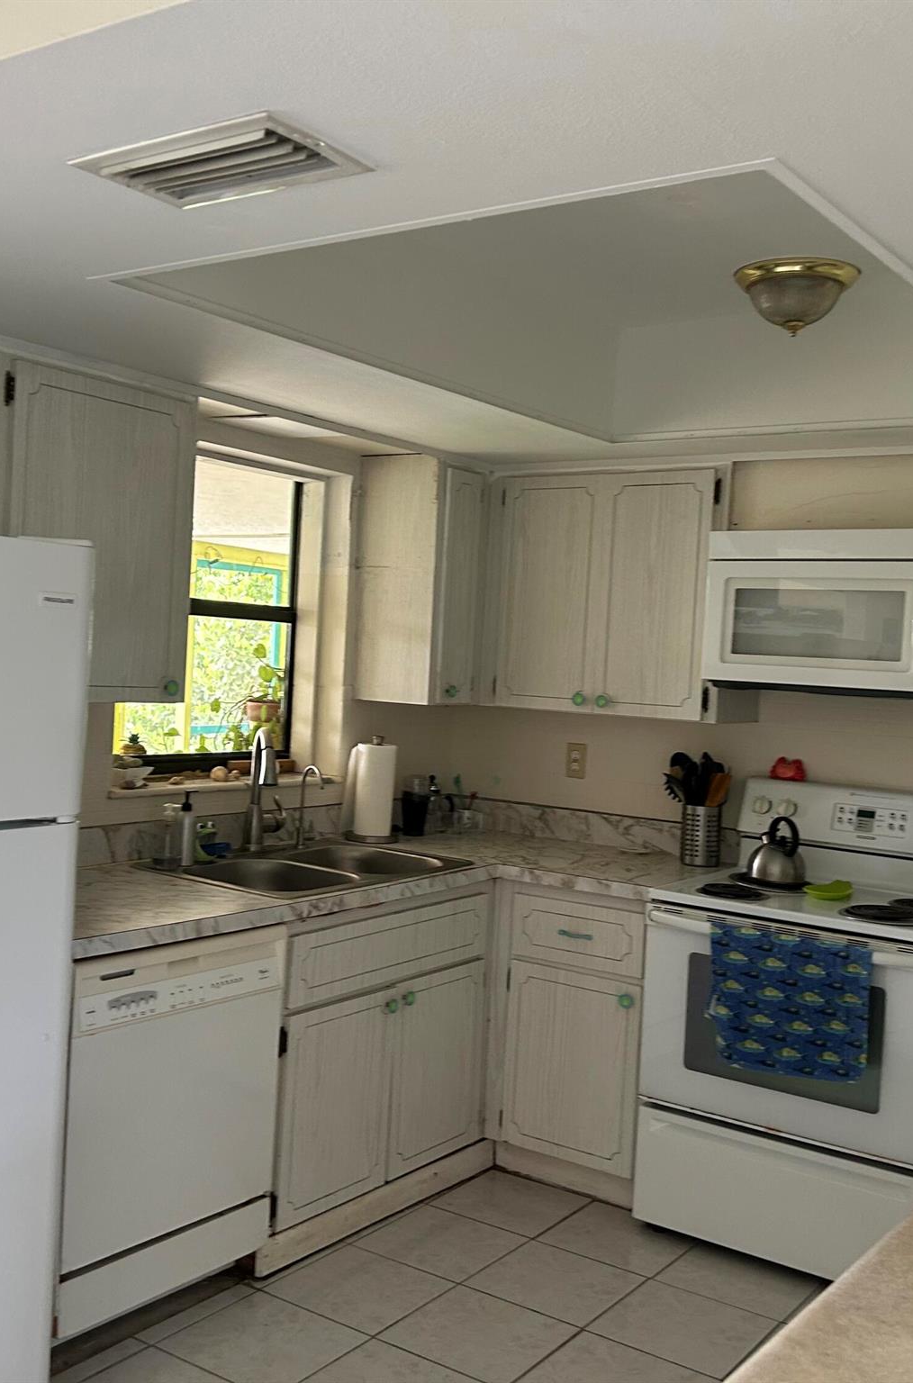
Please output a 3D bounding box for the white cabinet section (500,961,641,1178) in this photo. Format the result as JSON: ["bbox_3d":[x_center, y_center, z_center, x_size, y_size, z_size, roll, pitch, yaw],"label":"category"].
[{"bbox_3d":[0.477,1.031,4.039,0.418,0.516,0.587,4,2,35],"label":"white cabinet section"}]

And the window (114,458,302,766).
[{"bbox_3d":[-0.726,-0.224,4.003,0.110,0.895,0.890,4,2,36],"label":"window"}]

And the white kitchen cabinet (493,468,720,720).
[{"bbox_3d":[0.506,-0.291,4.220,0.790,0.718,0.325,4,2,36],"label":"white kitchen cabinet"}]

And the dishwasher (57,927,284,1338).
[{"bbox_3d":[-0.831,0.906,3.138,0.615,0.785,0.602,4,2,36],"label":"dishwasher"}]

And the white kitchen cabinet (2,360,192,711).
[{"bbox_3d":[-0.917,-0.338,3.200,0.320,0.723,0.550,4,2,36],"label":"white kitchen cabinet"}]

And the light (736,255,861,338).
[{"bbox_3d":[0.784,-0.899,3.201,0.296,0.150,0.296,4,2,36],"label":"light"}]

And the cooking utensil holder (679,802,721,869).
[{"bbox_3d":[0.725,0.428,4.115,0.120,0.182,0.120,3,2,0],"label":"cooking utensil holder"}]

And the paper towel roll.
[{"bbox_3d":[-0.253,0.307,4.277,0.166,0.313,0.166,3,2,0],"label":"paper towel roll"}]

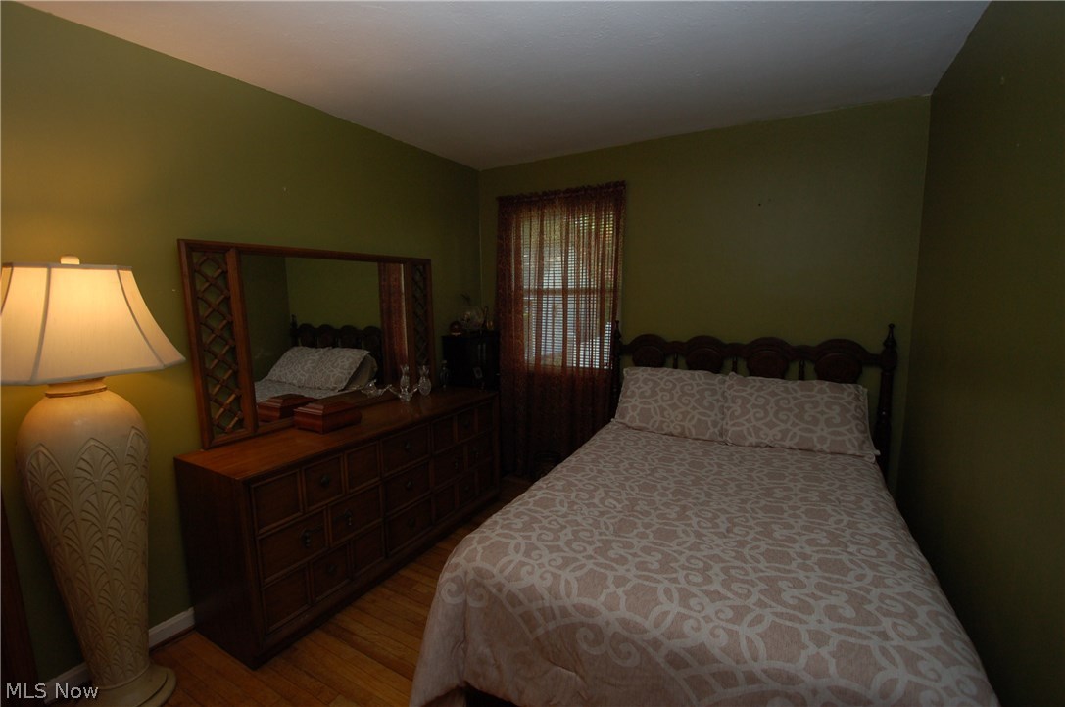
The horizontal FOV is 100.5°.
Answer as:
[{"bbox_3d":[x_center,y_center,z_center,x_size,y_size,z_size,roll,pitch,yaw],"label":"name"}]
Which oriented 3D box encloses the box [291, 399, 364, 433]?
[{"bbox_3d":[-1.059,0.313,2.314,0.215,0.137,0.245,3,8,29],"label":"box"}]

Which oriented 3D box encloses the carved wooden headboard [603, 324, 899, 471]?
[{"bbox_3d":[1.236,0.444,2.746,1.543,1.253,0.079,3,8,29],"label":"carved wooden headboard"}]

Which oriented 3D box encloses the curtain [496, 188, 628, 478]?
[{"bbox_3d":[0.175,-0.075,3.267,1.007,2.178,0.093,3,8,29],"label":"curtain"}]

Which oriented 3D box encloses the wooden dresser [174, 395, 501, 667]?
[{"bbox_3d":[-0.872,0.742,2.536,0.491,0.775,1.705,3,8,29],"label":"wooden dresser"}]

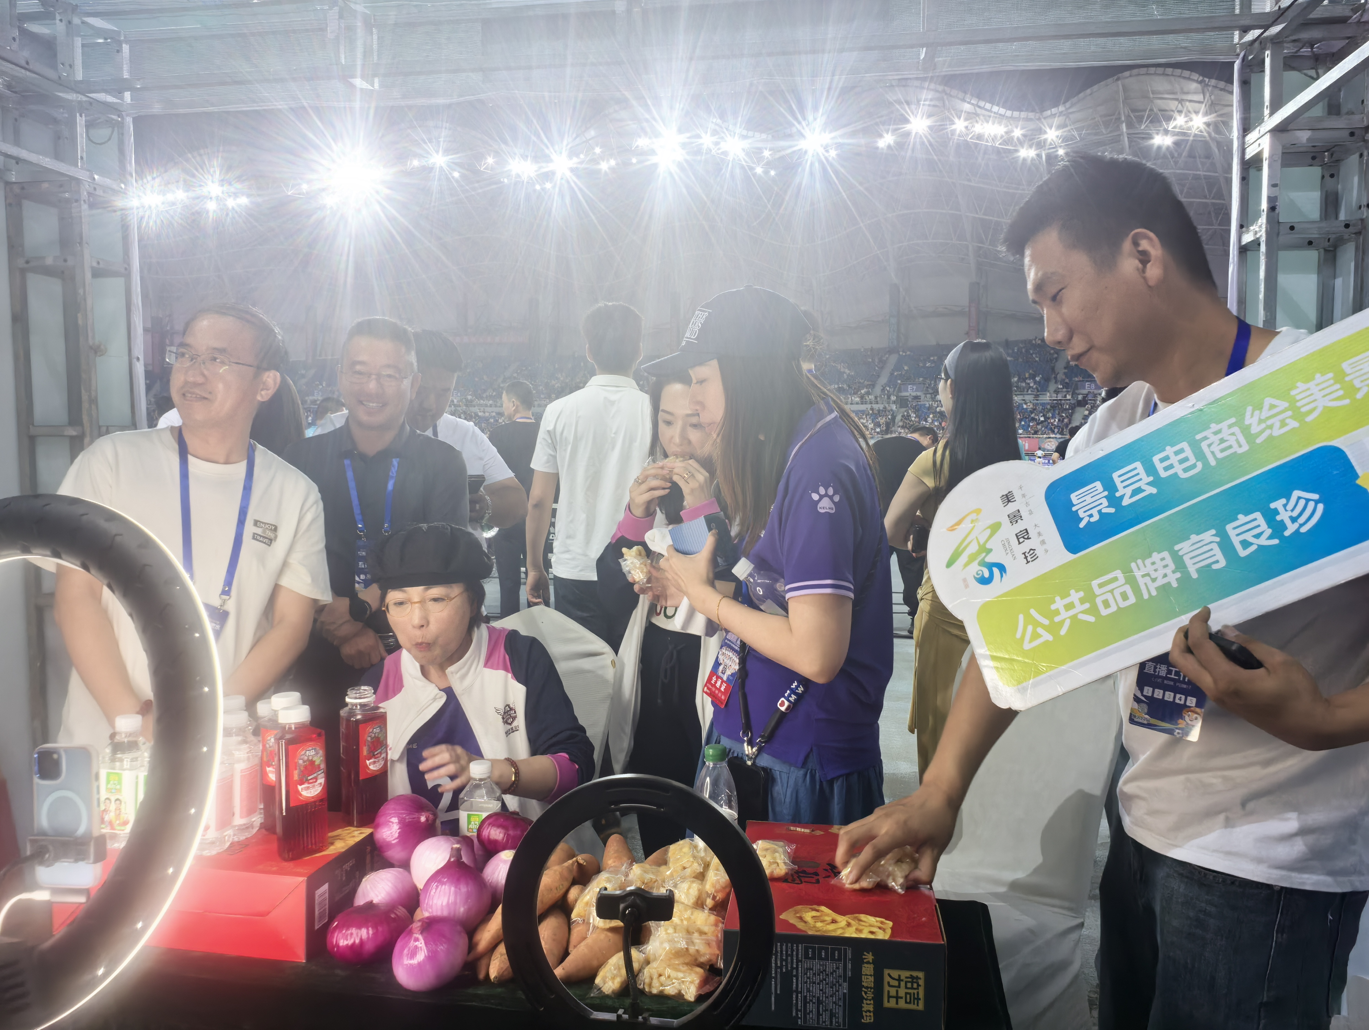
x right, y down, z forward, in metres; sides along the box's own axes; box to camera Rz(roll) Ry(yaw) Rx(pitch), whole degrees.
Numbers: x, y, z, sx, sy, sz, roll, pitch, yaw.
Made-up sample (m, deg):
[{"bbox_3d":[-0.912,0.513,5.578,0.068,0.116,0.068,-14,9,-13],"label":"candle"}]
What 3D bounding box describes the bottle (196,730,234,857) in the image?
[{"bbox_3d":[-0.570,0.322,1.280,0.061,0.150,0.061,-1,4,-17],"label":"bottle"}]

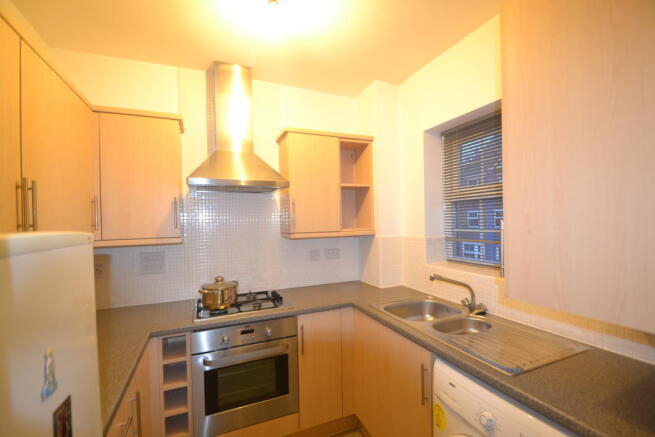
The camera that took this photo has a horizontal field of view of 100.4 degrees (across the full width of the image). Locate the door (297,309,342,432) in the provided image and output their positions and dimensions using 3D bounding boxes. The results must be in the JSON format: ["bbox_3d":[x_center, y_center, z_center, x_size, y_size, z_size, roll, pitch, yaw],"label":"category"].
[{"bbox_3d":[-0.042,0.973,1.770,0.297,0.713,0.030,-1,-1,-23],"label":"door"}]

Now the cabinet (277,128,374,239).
[{"bbox_3d":[-0.005,-0.257,2.280,0.733,0.814,0.345,-1,-1,-23],"label":"cabinet"}]

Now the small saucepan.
[{"bbox_3d":[-0.686,0.463,1.745,0.192,0.180,0.265,-2,-1,38],"label":"small saucepan"}]

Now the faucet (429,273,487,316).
[{"bbox_3d":[0.776,0.455,1.634,0.314,0.223,0.142,-1,-1,22],"label":"faucet"}]

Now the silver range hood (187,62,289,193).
[{"bbox_3d":[-0.640,-0.651,1.948,0.607,0.911,0.467,-1,-1,-23],"label":"silver range hood"}]

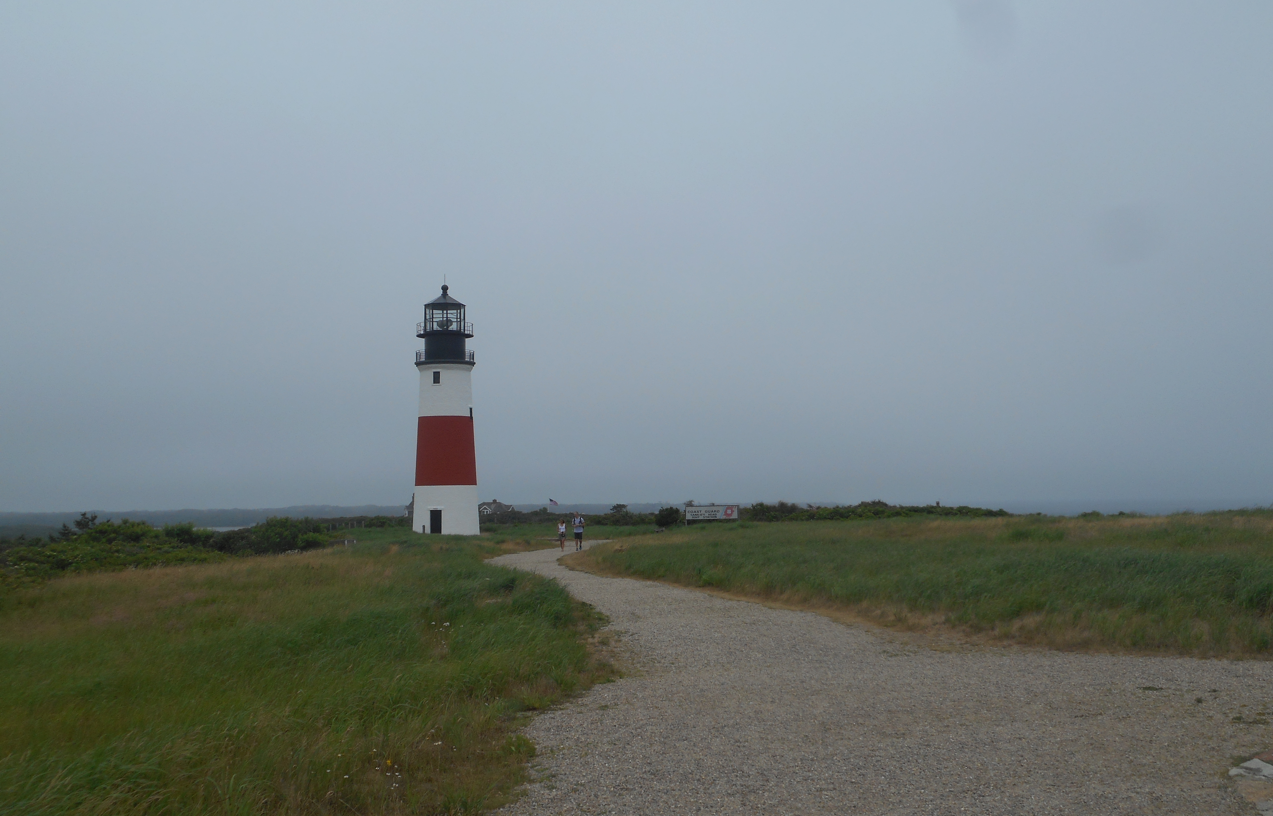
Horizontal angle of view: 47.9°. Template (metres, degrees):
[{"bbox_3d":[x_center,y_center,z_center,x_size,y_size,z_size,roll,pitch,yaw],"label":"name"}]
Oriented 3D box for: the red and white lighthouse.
[{"bbox_3d":[-16.304,0.047,122.861,5.717,21.300,5.717,-1,-4,0],"label":"red and white lighthouse"}]

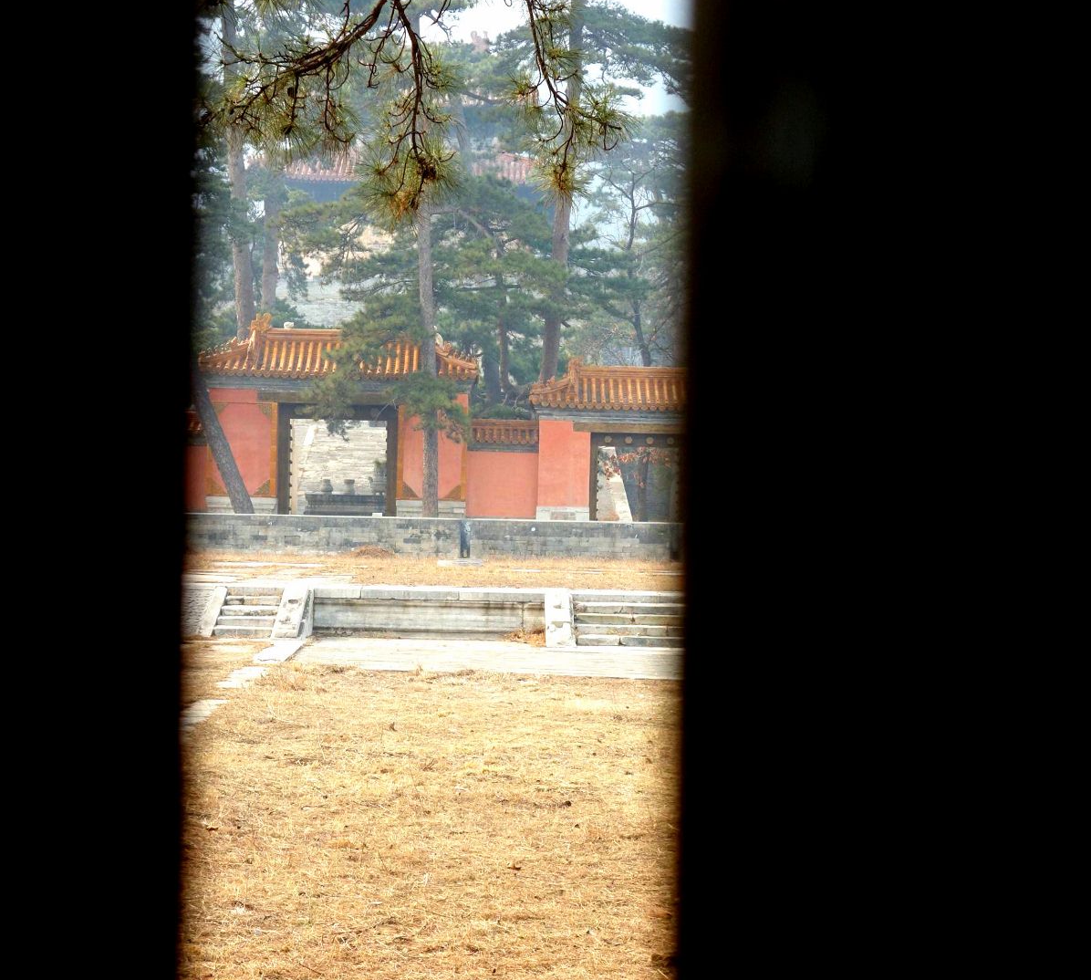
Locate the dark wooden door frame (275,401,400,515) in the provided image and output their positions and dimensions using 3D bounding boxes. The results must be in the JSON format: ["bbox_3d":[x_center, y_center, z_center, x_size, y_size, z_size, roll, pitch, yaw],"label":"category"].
[{"bbox_3d":[-6.030,-0.740,65.000,3.500,3.600,0.320,1,0,-1],"label":"dark wooden door frame"}]

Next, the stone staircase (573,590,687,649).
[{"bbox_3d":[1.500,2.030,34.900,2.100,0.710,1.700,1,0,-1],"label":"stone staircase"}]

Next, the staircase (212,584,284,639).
[{"bbox_3d":[-4.630,1.890,34.850,0.950,0.710,1.700,1,0,-1],"label":"staircase"}]

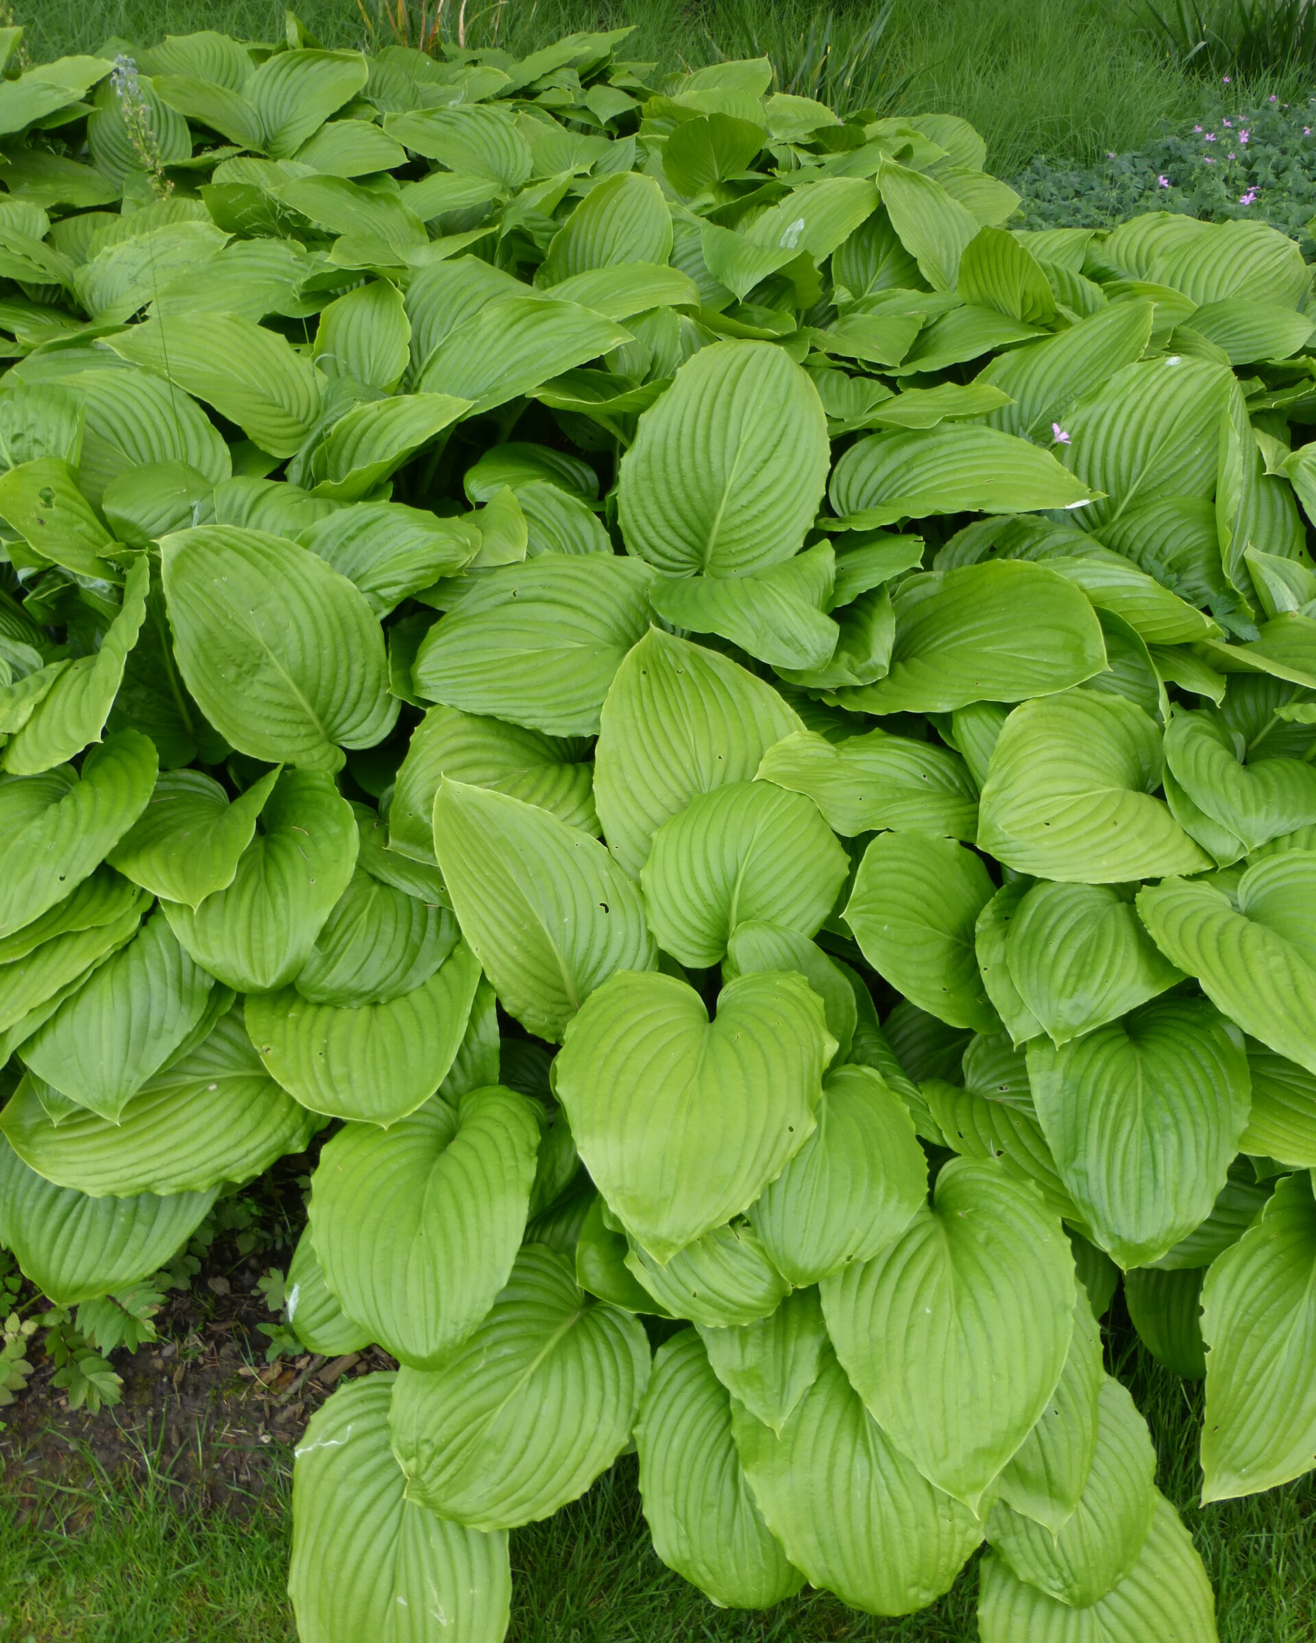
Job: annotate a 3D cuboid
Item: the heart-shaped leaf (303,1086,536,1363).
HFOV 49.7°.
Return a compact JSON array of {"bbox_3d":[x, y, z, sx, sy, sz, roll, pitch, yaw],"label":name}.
[{"bbox_3d":[-0.201,0.348,1.213,0.195,0.075,0.239,7,84,1],"label":"heart-shaped leaf"}]

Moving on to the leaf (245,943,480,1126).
[{"bbox_3d":[-0.268,0.176,1.300,0.210,0.060,0.235,-4,63,-2],"label":"leaf"}]

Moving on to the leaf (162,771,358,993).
[{"bbox_3d":[-0.367,0.056,1.310,0.175,0.060,0.220,-1,63,-1],"label":"leaf"}]

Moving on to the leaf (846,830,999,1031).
[{"bbox_3d":[0.245,0.099,1.328,0.185,0.060,0.185,4,63,35],"label":"leaf"}]

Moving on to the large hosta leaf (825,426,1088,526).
[{"bbox_3d":[0.350,-0.387,1.588,0.310,0.075,0.170,-2,61,-14],"label":"large hosta leaf"}]

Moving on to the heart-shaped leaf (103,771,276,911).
[{"bbox_3d":[-0.427,0.016,1.310,0.140,0.065,0.155,10,59,6],"label":"heart-shaped leaf"}]

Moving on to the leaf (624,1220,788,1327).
[{"bbox_3d":[0.035,0.341,1.160,0.165,0.050,0.125,41,75,-9],"label":"leaf"}]

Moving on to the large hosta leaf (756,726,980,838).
[{"bbox_3d":[0.204,-0.039,1.404,0.230,0.060,0.147,4,53,21],"label":"large hosta leaf"}]

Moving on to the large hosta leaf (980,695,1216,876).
[{"bbox_3d":[0.405,-0.034,1.330,0.205,0.065,0.175,-18,64,-3],"label":"large hosta leaf"}]

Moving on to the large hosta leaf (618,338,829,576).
[{"bbox_3d":[0.074,-0.405,1.580,0.215,0.050,0.275,11,69,4],"label":"large hosta leaf"}]

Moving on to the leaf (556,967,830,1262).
[{"bbox_3d":[0.027,0.239,1.151,0.220,0.075,0.250,7,83,1],"label":"leaf"}]

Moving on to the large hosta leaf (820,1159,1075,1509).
[{"bbox_3d":[0.234,0.410,1.140,0.195,0.055,0.270,-6,84,-1],"label":"large hosta leaf"}]

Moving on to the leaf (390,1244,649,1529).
[{"bbox_3d":[-0.128,0.492,1.233,0.200,0.060,0.260,40,79,24],"label":"leaf"}]

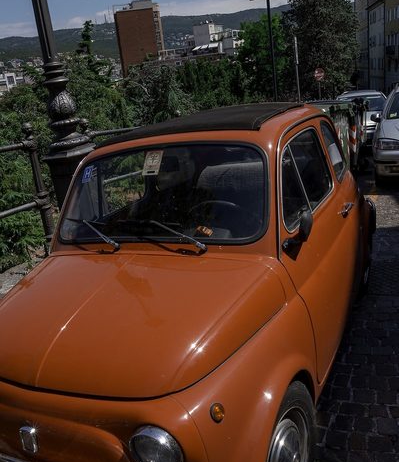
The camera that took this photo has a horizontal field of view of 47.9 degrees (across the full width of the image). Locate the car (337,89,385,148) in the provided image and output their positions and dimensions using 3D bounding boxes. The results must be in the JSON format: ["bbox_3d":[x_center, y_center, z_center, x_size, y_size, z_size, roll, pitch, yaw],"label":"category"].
[{"bbox_3d":[4.815,-3.347,13.200,1.680,1.470,3.900,1,18,27],"label":"car"}]

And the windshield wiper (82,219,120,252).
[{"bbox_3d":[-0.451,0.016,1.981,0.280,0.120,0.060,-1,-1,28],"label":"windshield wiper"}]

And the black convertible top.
[{"bbox_3d":[0.030,-0.542,2.339,0.880,0.090,0.800,-1,18,28],"label":"black convertible top"}]

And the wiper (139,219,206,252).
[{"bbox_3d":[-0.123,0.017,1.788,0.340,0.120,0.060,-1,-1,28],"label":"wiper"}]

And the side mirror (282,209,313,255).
[{"bbox_3d":[0.356,0.004,1.626,0.110,0.130,0.110,-1,18,28],"label":"side mirror"}]

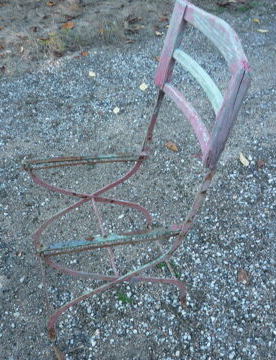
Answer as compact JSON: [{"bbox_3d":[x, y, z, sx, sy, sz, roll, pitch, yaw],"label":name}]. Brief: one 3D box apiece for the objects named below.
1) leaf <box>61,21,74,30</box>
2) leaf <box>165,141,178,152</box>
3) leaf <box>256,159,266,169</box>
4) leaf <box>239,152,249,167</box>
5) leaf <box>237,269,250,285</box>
[{"bbox_3d":[-0.527,-1.167,3.148,0.038,0.030,0.128,31,48,24],"label":"leaf"},{"bbox_3d":[0.177,-0.174,2.167,0.039,0.015,0.102,-19,48,-26],"label":"leaf"},{"bbox_3d":[0.632,-0.085,2.133,0.037,0.012,0.076,13,43,6],"label":"leaf"},{"bbox_3d":[0.546,-0.107,2.143,0.028,0.016,0.110,-3,43,-11],"label":"leaf"},{"bbox_3d":[0.406,0.371,1.603,0.039,0.013,0.074,5,42,-2],"label":"leaf"}]

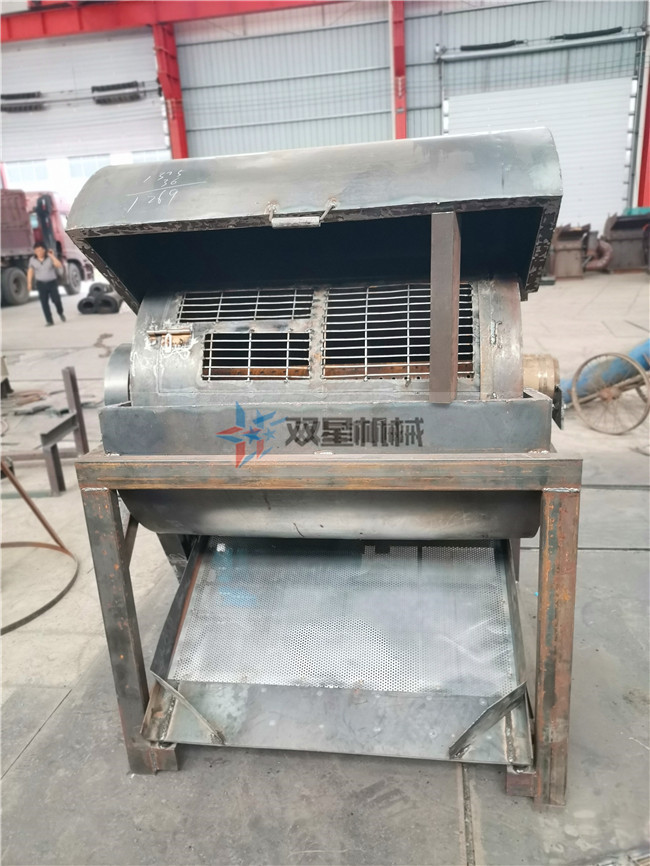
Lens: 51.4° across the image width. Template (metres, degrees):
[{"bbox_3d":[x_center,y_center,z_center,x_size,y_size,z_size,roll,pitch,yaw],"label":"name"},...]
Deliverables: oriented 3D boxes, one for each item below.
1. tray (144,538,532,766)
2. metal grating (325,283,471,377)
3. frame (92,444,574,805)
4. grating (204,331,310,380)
[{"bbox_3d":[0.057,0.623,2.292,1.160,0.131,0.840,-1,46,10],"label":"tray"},{"bbox_3d":[0.191,-0.272,1.769,0.393,0.274,0.035,-1,-20,10],"label":"metal grating"},{"bbox_3d":[0.103,0.413,2.620,1.400,1.116,1.309,-1,17,10],"label":"frame"},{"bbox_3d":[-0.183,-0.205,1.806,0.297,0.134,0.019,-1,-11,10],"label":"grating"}]

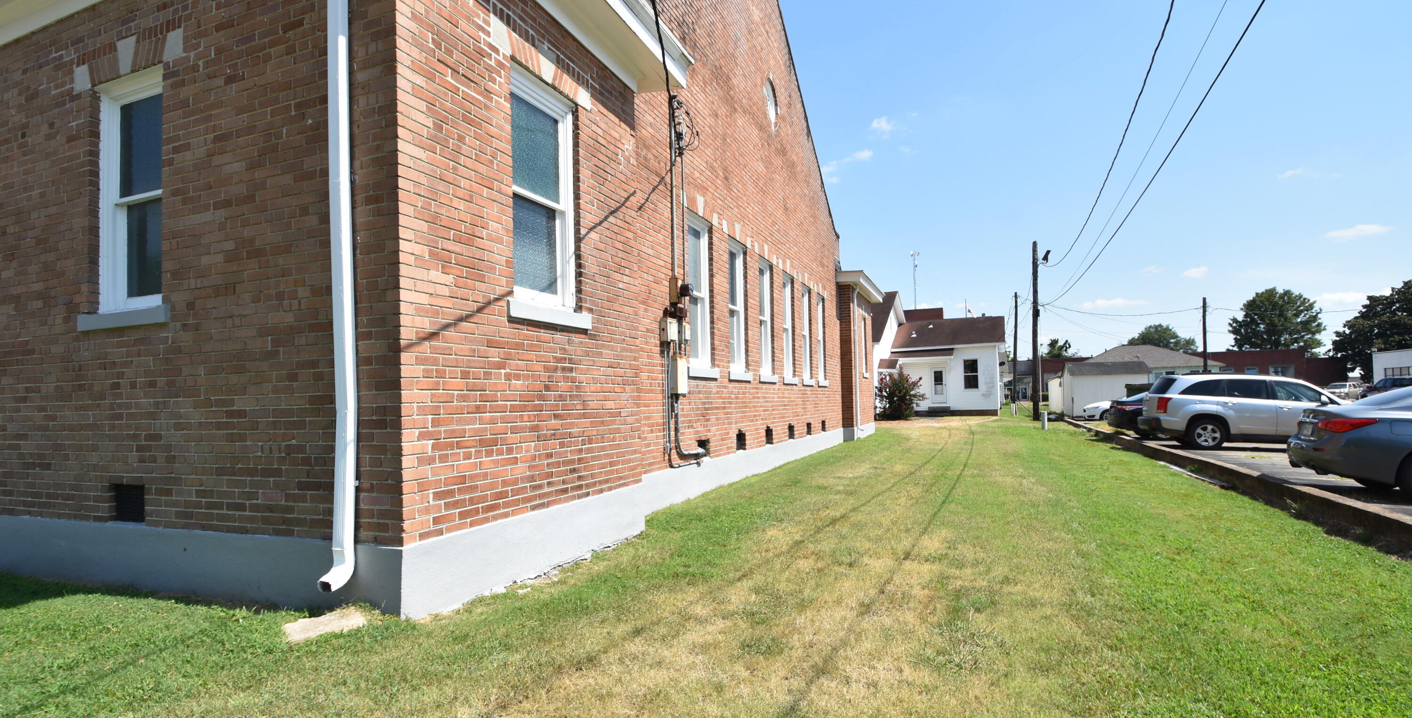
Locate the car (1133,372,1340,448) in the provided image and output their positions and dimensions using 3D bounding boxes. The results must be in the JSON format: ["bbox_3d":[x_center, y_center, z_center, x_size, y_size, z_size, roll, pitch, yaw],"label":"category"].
[{"bbox_3d":[13.163,1.225,14.733,5.000,1.740,1.850,-1,-3,23],"label":"car"}]

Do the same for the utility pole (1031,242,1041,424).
[{"bbox_3d":[15.515,-1.270,29.500,0.280,8.450,0.280,-1,-2,23],"label":"utility pole"}]

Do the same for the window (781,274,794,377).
[{"bbox_3d":[1.551,-0.634,12.286,0.140,2.000,0.820,-3,-3,23],"label":"window"}]

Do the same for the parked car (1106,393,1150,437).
[{"bbox_3d":[14.774,1.560,18.454,4.800,1.460,1.840,-1,-3,23],"label":"parked car"}]

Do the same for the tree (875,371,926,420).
[{"bbox_3d":[9.682,1.827,31.300,2.600,2.500,2.400,-3,-3,23],"label":"tree"}]

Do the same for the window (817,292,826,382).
[{"bbox_3d":[2.675,-0.480,14.944,0.140,2.000,0.820,-3,-3,23],"label":"window"}]

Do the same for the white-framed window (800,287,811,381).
[{"bbox_3d":[2.107,-0.557,13.601,0.140,2.000,0.820,-3,-3,23],"label":"white-framed window"}]

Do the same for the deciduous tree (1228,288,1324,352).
[{"bbox_3d":[65.499,-1.721,71.664,11.200,12.904,11.000,-3,-3,23],"label":"deciduous tree"}]

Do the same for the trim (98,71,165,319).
[{"bbox_3d":[-4.104,-1.198,4.587,0.850,1.660,0.140,-2,-3,21],"label":"trim"}]

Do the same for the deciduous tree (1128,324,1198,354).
[{"bbox_3d":[59.703,0.426,81.734,9.600,10.238,9.300,-3,-3,23],"label":"deciduous tree"}]

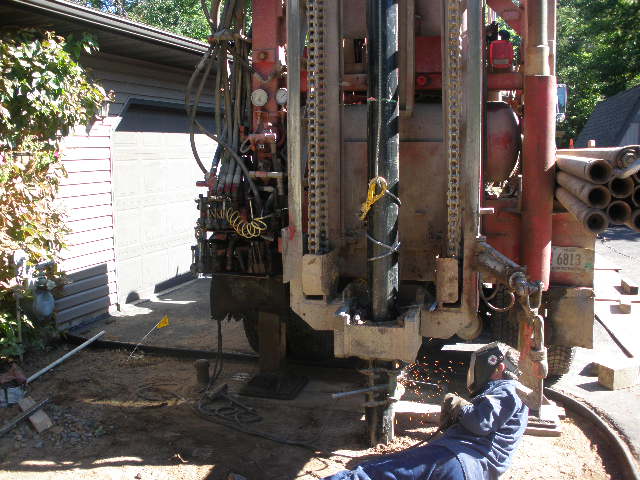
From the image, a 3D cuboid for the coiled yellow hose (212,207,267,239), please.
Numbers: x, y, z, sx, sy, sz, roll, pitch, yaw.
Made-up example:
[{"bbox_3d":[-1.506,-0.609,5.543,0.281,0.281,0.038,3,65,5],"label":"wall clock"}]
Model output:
[{"bbox_3d":[-0.490,-0.106,4.050,0.300,0.190,0.130,2,8,13],"label":"coiled yellow hose"}]

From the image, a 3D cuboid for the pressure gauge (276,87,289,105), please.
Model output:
[{"bbox_3d":[-0.221,-0.875,4.060,0.100,0.100,0.050,2,8,13],"label":"pressure gauge"}]

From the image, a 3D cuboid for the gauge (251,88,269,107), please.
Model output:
[{"bbox_3d":[-0.366,-0.862,4.040,0.105,0.105,0.050,2,8,13],"label":"gauge"}]

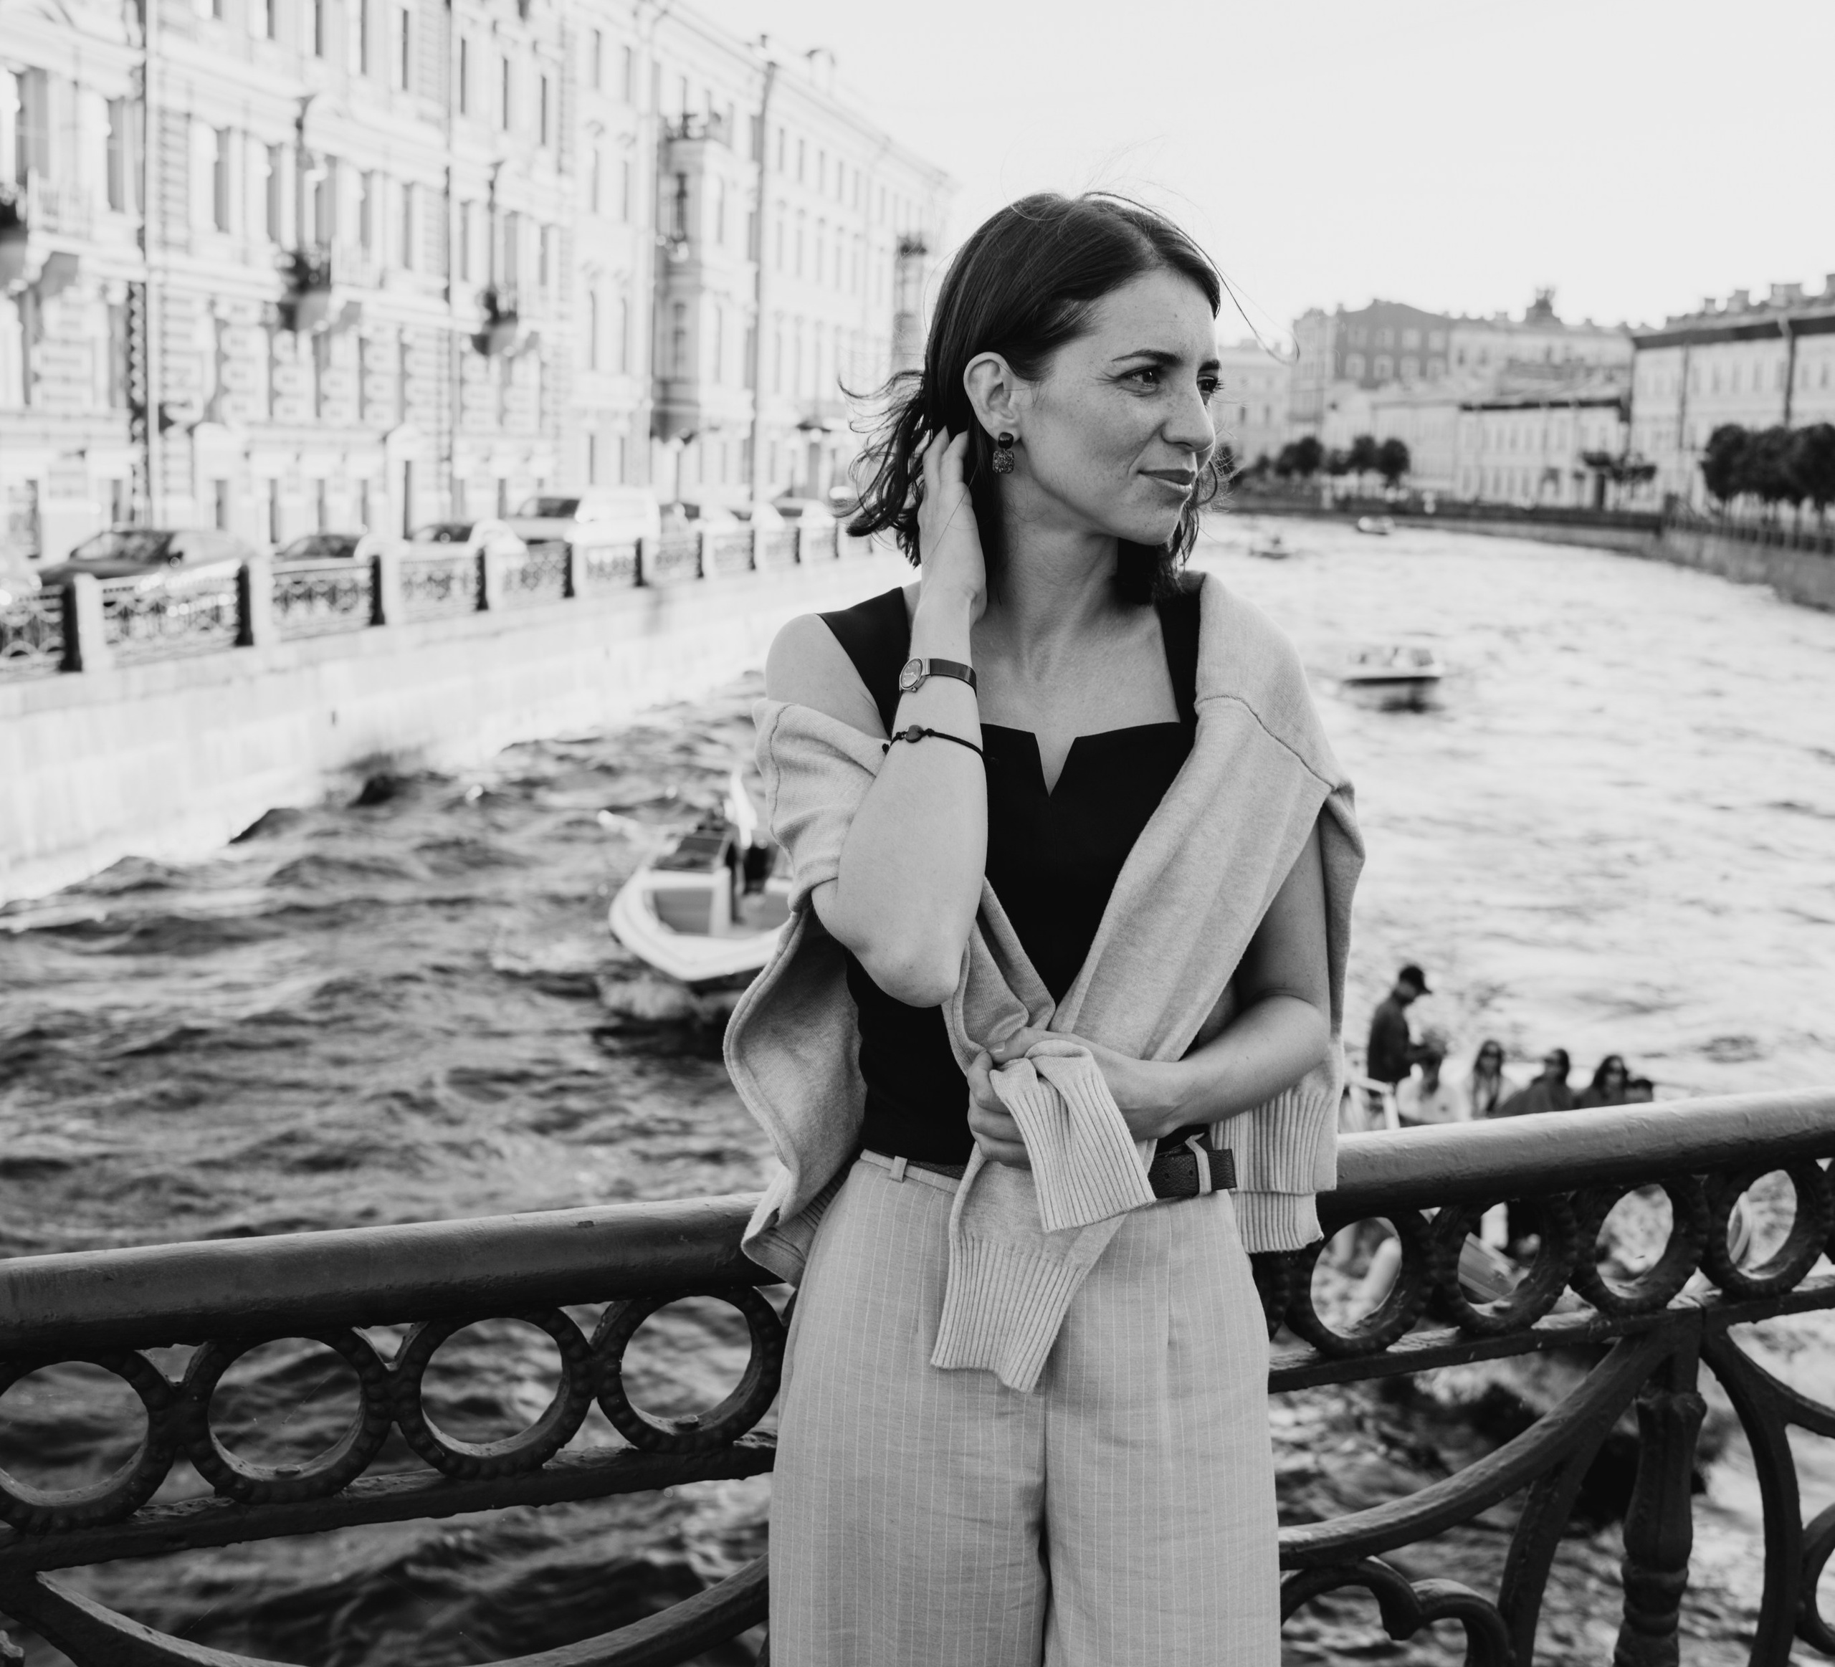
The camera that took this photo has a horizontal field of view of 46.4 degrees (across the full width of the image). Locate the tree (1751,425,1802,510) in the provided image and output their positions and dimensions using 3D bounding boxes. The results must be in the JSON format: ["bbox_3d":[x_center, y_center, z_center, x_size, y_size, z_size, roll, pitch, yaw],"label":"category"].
[{"bbox_3d":[45.021,-18.149,112.000,3.000,6.400,3.000,5,10,12],"label":"tree"}]

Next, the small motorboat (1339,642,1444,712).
[{"bbox_3d":[11.371,-3.724,51.200,2.200,1.400,5.600,4,10,8],"label":"small motorboat"}]

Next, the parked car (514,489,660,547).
[{"bbox_3d":[-7.487,-6.353,46.109,1.930,1.930,5.000,5,10,12],"label":"parked car"}]

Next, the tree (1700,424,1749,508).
[{"bbox_3d":[47.673,-20.688,126.000,3.000,6.700,3.000,5,10,12],"label":"tree"}]

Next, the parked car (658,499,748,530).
[{"bbox_3d":[-5.935,-7.299,52.664,1.830,1.620,4.500,5,10,12],"label":"parked car"}]

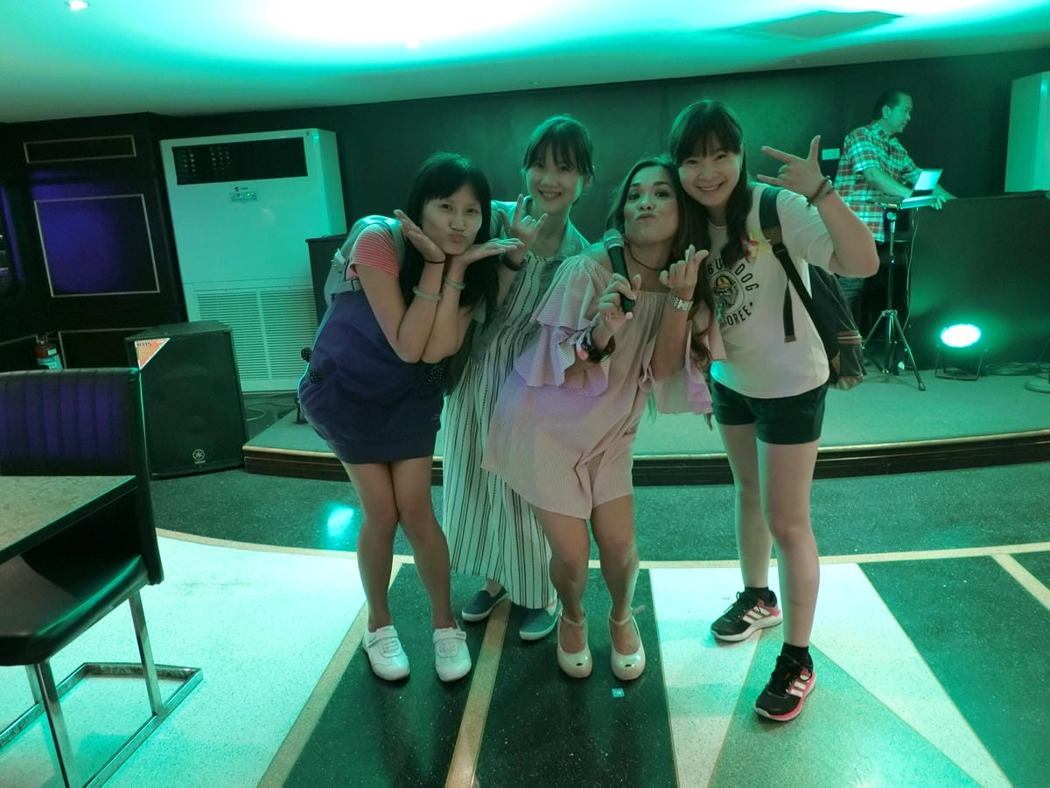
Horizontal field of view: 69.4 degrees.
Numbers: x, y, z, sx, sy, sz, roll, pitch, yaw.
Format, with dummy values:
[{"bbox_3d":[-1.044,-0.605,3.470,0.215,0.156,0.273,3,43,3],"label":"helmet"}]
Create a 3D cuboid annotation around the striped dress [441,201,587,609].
[{"bbox_3d":[-0.018,0.041,2.133,0.450,1.170,0.380,0,13,18],"label":"striped dress"}]

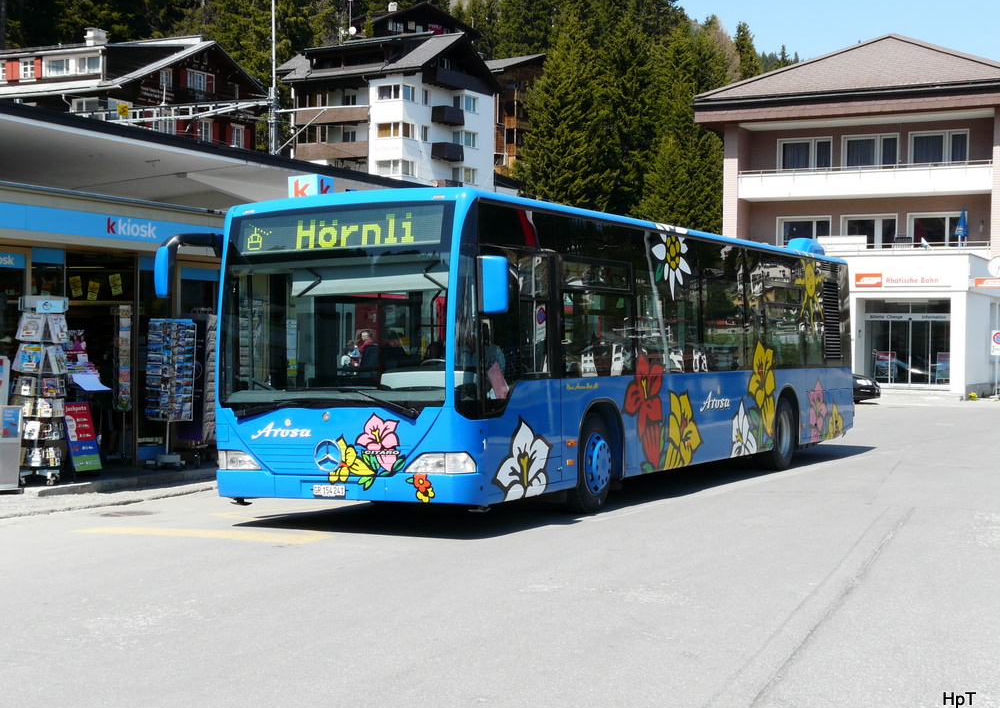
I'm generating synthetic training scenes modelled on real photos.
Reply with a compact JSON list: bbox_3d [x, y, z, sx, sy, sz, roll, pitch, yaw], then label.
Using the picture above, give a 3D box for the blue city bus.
[{"bbox_3d":[1.360,0.034,18.165,2.620,3.060,11.950,-1,0,28],"label":"blue city bus"}]

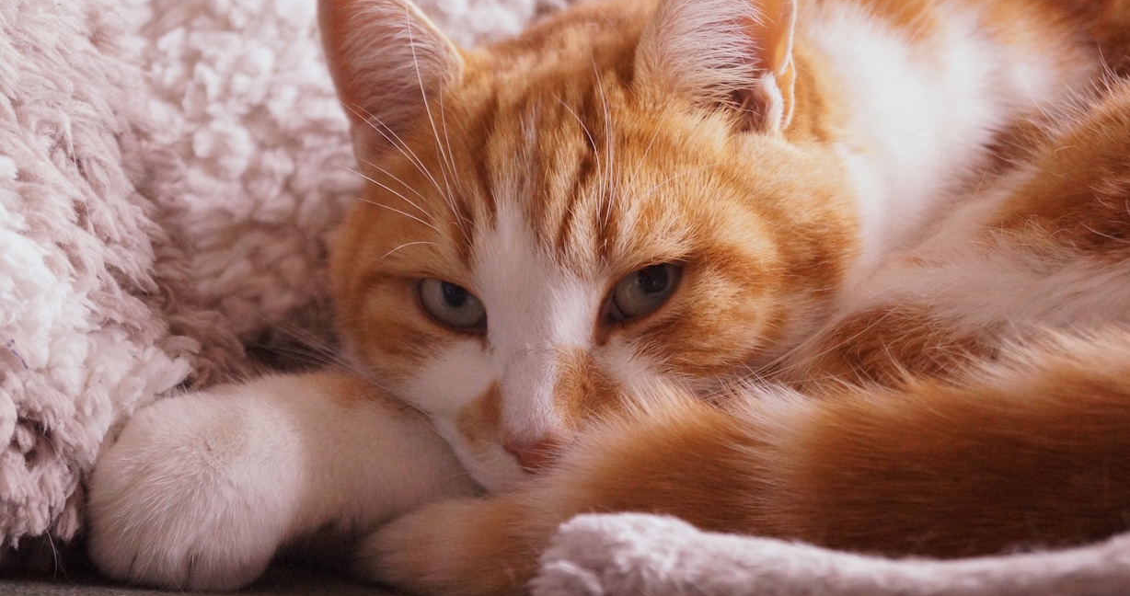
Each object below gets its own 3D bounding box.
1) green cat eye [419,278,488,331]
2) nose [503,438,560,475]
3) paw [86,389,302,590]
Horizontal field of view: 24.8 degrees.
[{"bbox_3d":[-0.023,0.001,0.530,0.014,0.010,0.008,-1,7,12],"label":"green cat eye"},{"bbox_3d":[-0.006,0.031,0.502,0.011,0.007,0.007,-1,13,12],"label":"nose"},{"bbox_3d":[-0.074,0.038,0.515,0.037,0.038,0.042,3,8,19],"label":"paw"}]

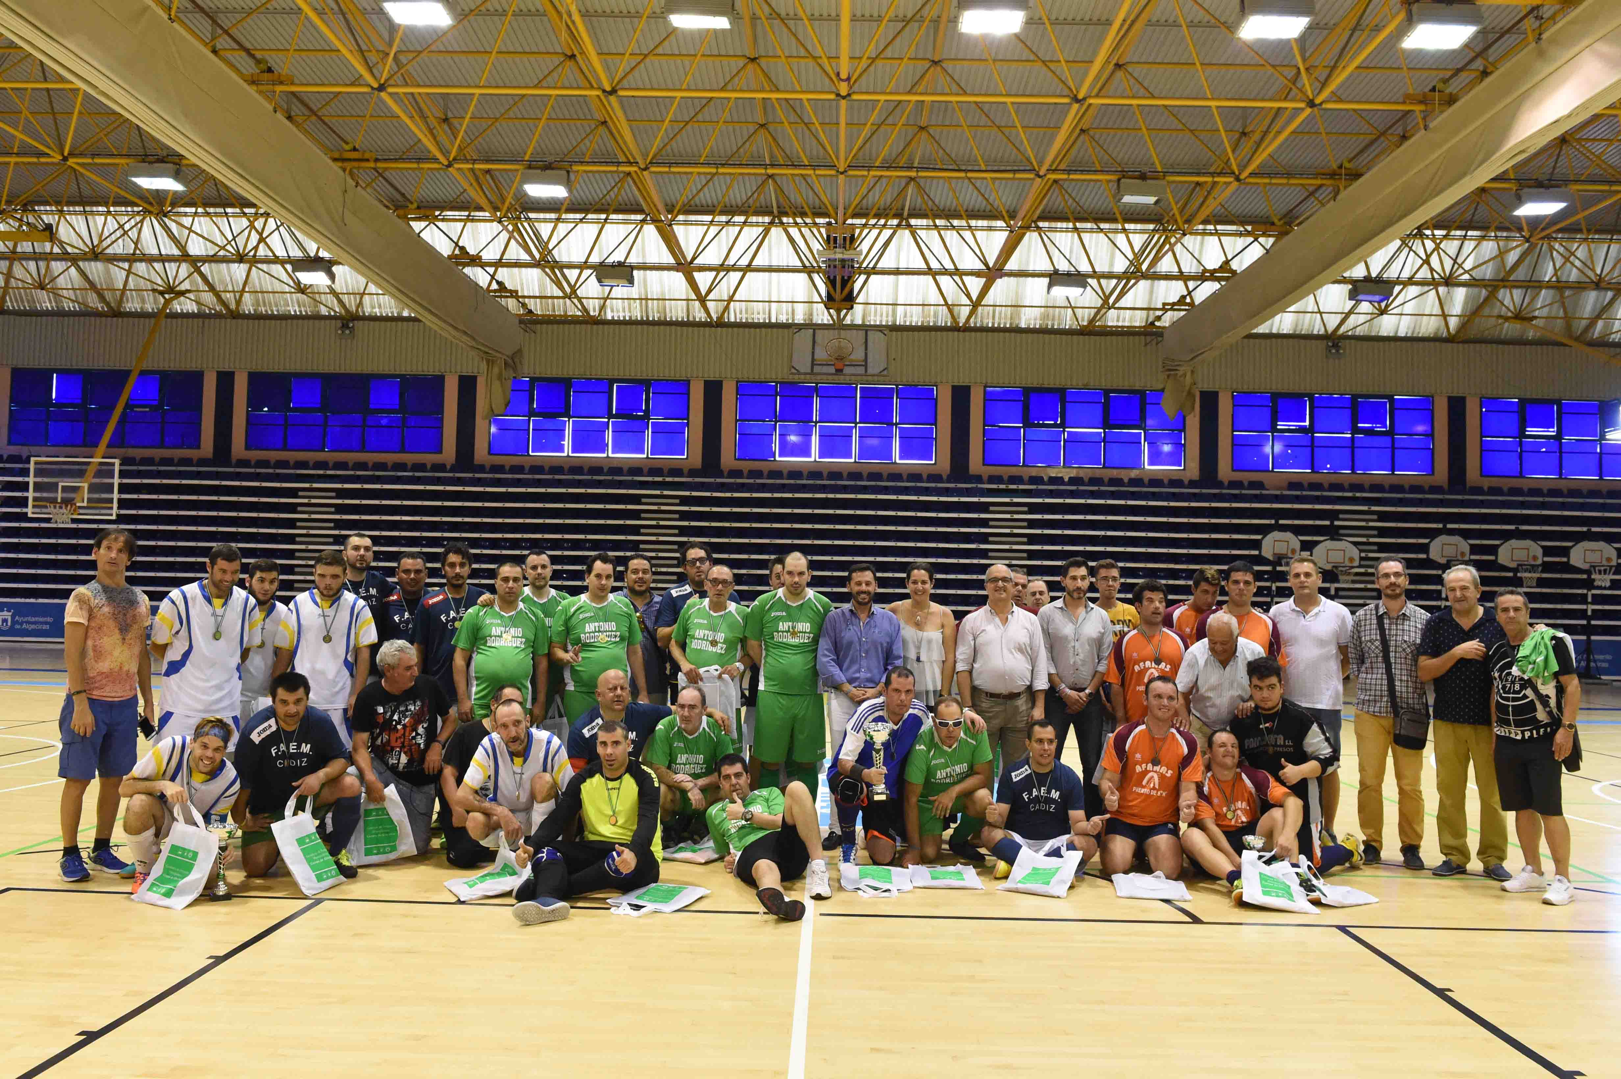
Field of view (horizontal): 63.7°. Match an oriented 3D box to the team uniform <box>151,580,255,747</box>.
[{"bbox_3d":[-3.265,0.713,7.016,0.560,0.980,0.340,2,-2,-27],"label":"team uniform"}]

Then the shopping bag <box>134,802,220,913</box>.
[{"bbox_3d":[-3.048,1.525,6.300,0.340,0.460,0.110,9,-33,22],"label":"shopping bag"}]

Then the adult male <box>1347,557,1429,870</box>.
[{"bbox_3d":[3.412,1.008,7.709,0.490,1.800,0.360,1,-2,17],"label":"adult male"}]

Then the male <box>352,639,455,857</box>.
[{"bbox_3d":[-2.383,1.184,7.596,0.620,1.197,0.750,2,-2,-12],"label":"male"}]

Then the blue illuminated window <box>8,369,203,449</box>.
[{"bbox_3d":[-17.368,-3.213,32.159,4.707,1.876,0.150,1,-2,1],"label":"blue illuminated window"}]

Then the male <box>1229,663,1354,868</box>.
[{"bbox_3d":[2.803,1.301,7.636,0.660,1.203,0.750,0,-3,31],"label":"male"}]

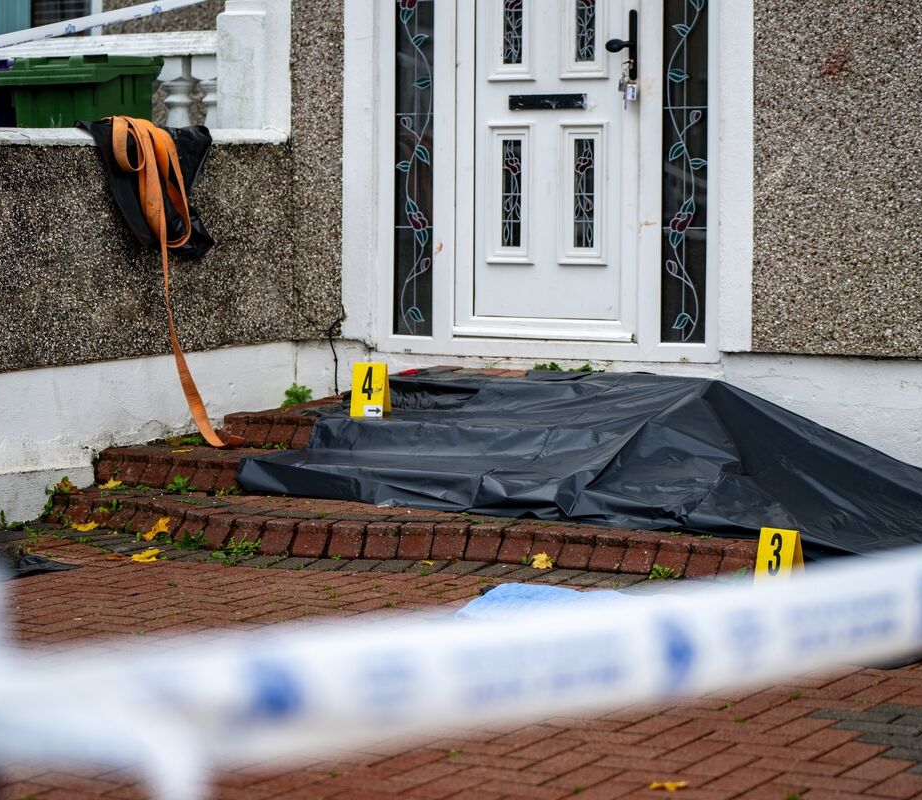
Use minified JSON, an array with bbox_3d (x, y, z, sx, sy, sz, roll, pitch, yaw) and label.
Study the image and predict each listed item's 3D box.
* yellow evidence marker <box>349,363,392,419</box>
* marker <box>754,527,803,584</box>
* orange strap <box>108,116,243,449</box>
[{"bbox_3d":[-0.316,-0.035,10.430,0.123,0.184,0.092,1,3,17],"label":"yellow evidence marker"},{"bbox_3d":[0.871,0.447,8.190,0.123,0.184,0.092,3,5,40],"label":"marker"},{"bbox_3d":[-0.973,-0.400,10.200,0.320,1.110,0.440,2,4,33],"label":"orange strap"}]

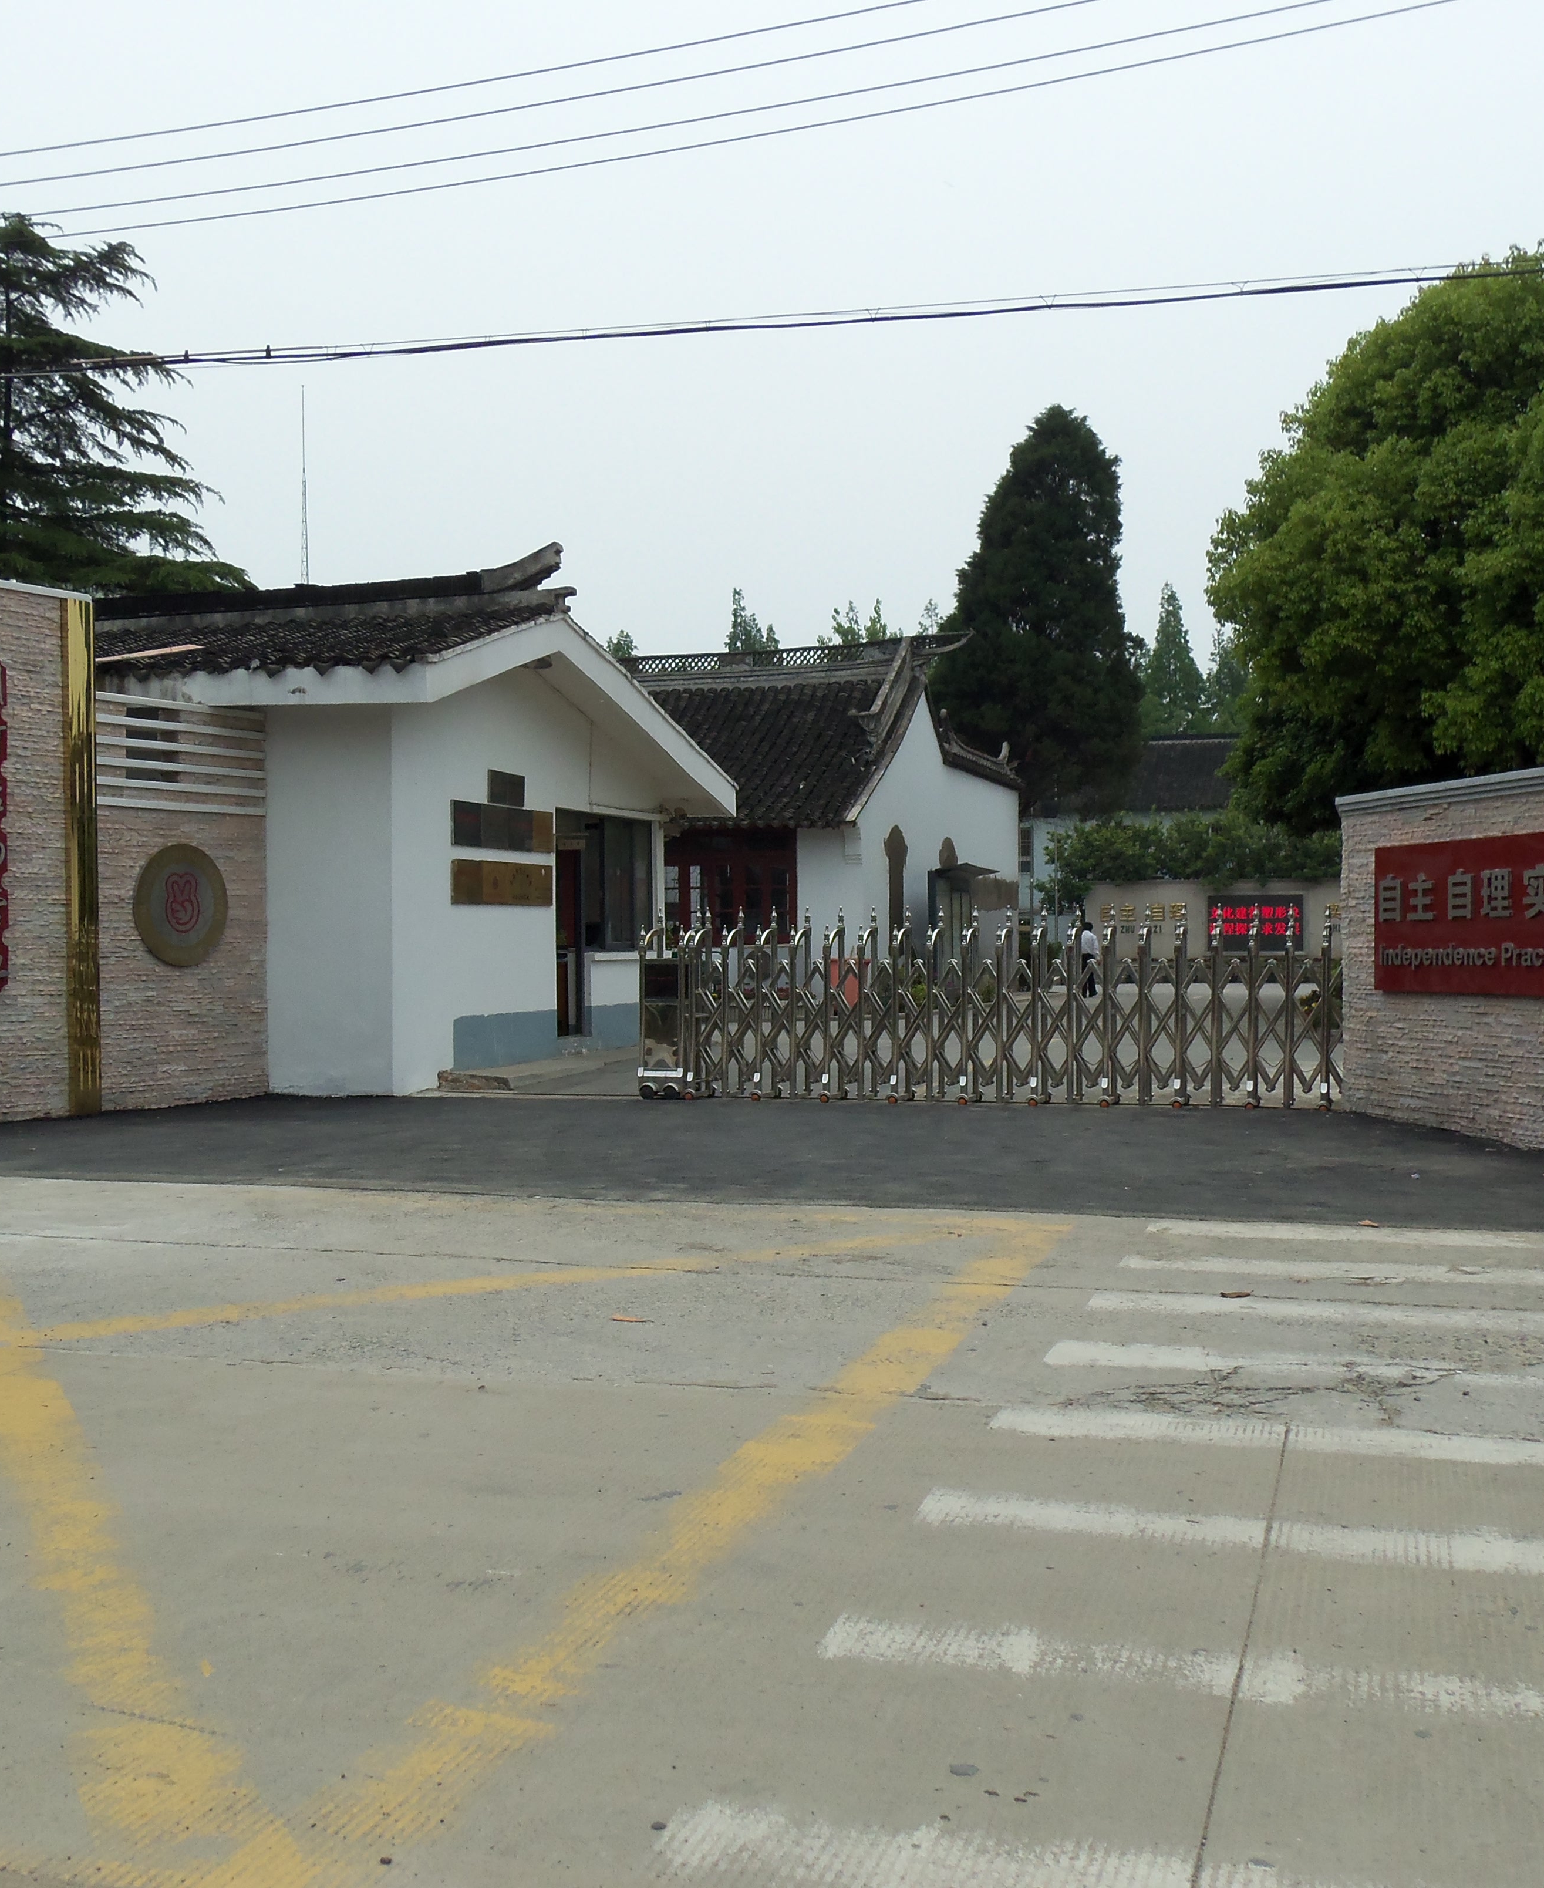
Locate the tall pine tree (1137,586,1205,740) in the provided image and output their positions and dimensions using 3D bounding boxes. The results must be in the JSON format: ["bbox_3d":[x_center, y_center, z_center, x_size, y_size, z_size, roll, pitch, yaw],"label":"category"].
[{"bbox_3d":[16.123,-6.758,84.991,3.282,15.569,3.282,-1,0,0],"label":"tall pine tree"}]

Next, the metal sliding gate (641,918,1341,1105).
[{"bbox_3d":[1.848,0.518,17.583,6.123,1.620,0.500,-1,0,17],"label":"metal sliding gate"}]

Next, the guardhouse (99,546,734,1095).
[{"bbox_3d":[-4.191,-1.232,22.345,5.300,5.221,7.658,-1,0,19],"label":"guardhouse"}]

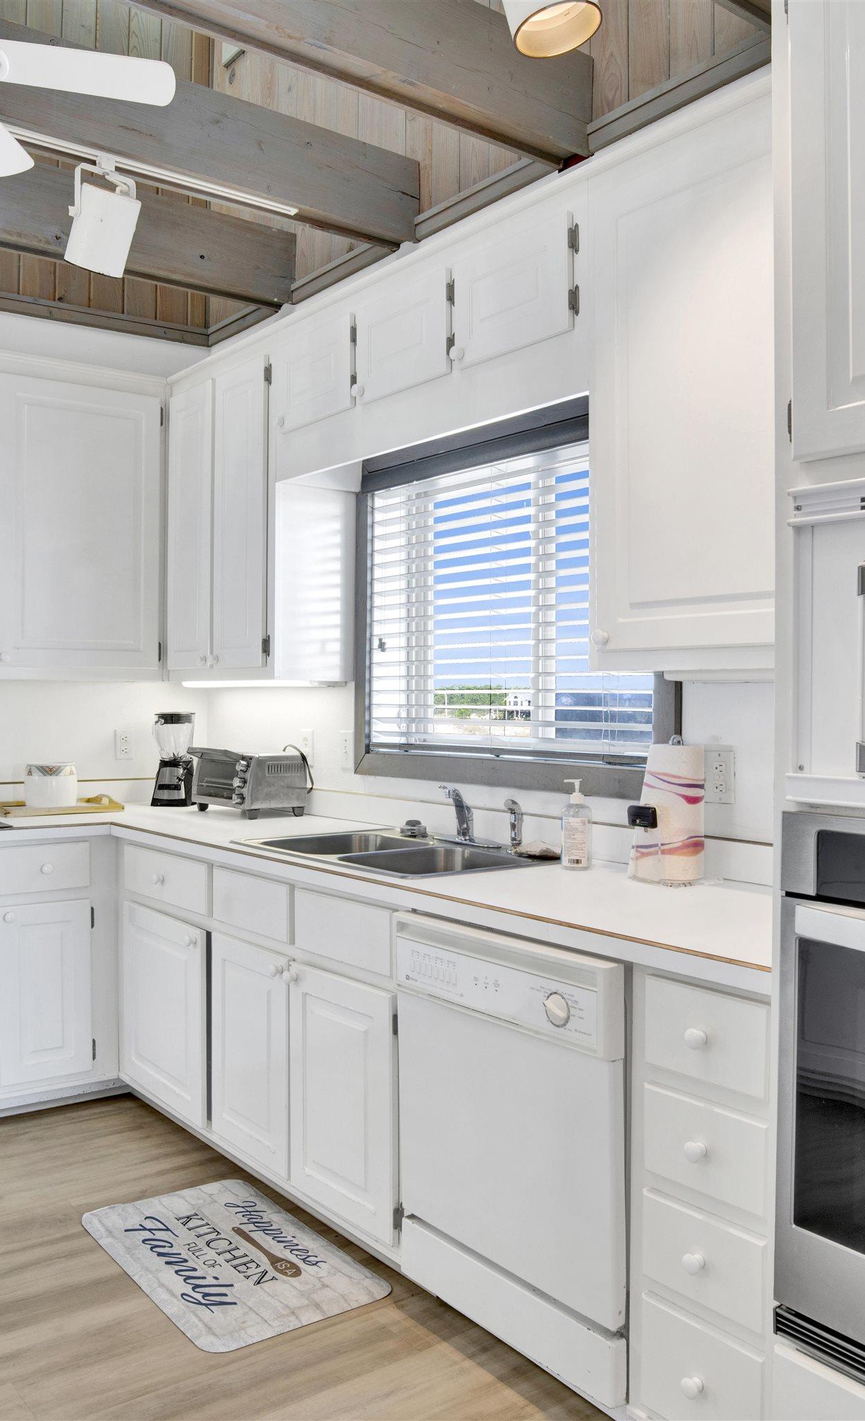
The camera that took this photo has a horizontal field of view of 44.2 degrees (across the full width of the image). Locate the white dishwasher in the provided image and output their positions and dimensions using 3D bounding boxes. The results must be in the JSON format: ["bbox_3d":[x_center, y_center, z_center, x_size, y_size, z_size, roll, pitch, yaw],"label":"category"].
[{"bbox_3d":[0.353,0.858,2.320,0.610,0.825,0.650,0,0,-40],"label":"white dishwasher"}]

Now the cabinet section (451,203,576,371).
[{"bbox_3d":[0.295,-0.962,2.556,0.297,0.277,0.386,0,0,-39],"label":"cabinet section"}]

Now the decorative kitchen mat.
[{"bbox_3d":[-0.473,1.256,2.477,0.440,0.012,0.710,0,0,-40],"label":"decorative kitchen mat"}]

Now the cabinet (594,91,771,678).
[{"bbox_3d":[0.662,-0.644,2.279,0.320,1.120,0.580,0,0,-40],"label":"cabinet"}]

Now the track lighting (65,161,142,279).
[{"bbox_3d":[-0.850,-1.279,2.774,0.155,0.255,0.160,8,21,-33],"label":"track lighting"}]

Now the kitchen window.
[{"bbox_3d":[0.182,-0.289,3.090,0.110,1.020,1.300,0,0,-40],"label":"kitchen window"}]

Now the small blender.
[{"bbox_3d":[-0.987,0.191,4.112,0.165,0.355,0.180,0,0,-3],"label":"small blender"}]

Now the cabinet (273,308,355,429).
[{"bbox_3d":[-0.250,-1.021,3.355,0.310,0.290,0.430,0,0,-40],"label":"cabinet"}]

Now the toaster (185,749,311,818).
[{"bbox_3d":[-0.657,0.255,3.833,0.280,0.235,0.390,0,0,-40],"label":"toaster"}]

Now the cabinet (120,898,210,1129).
[{"bbox_3d":[-0.641,0.915,3.477,0.560,0.580,0.550,0,0,-40],"label":"cabinet"}]

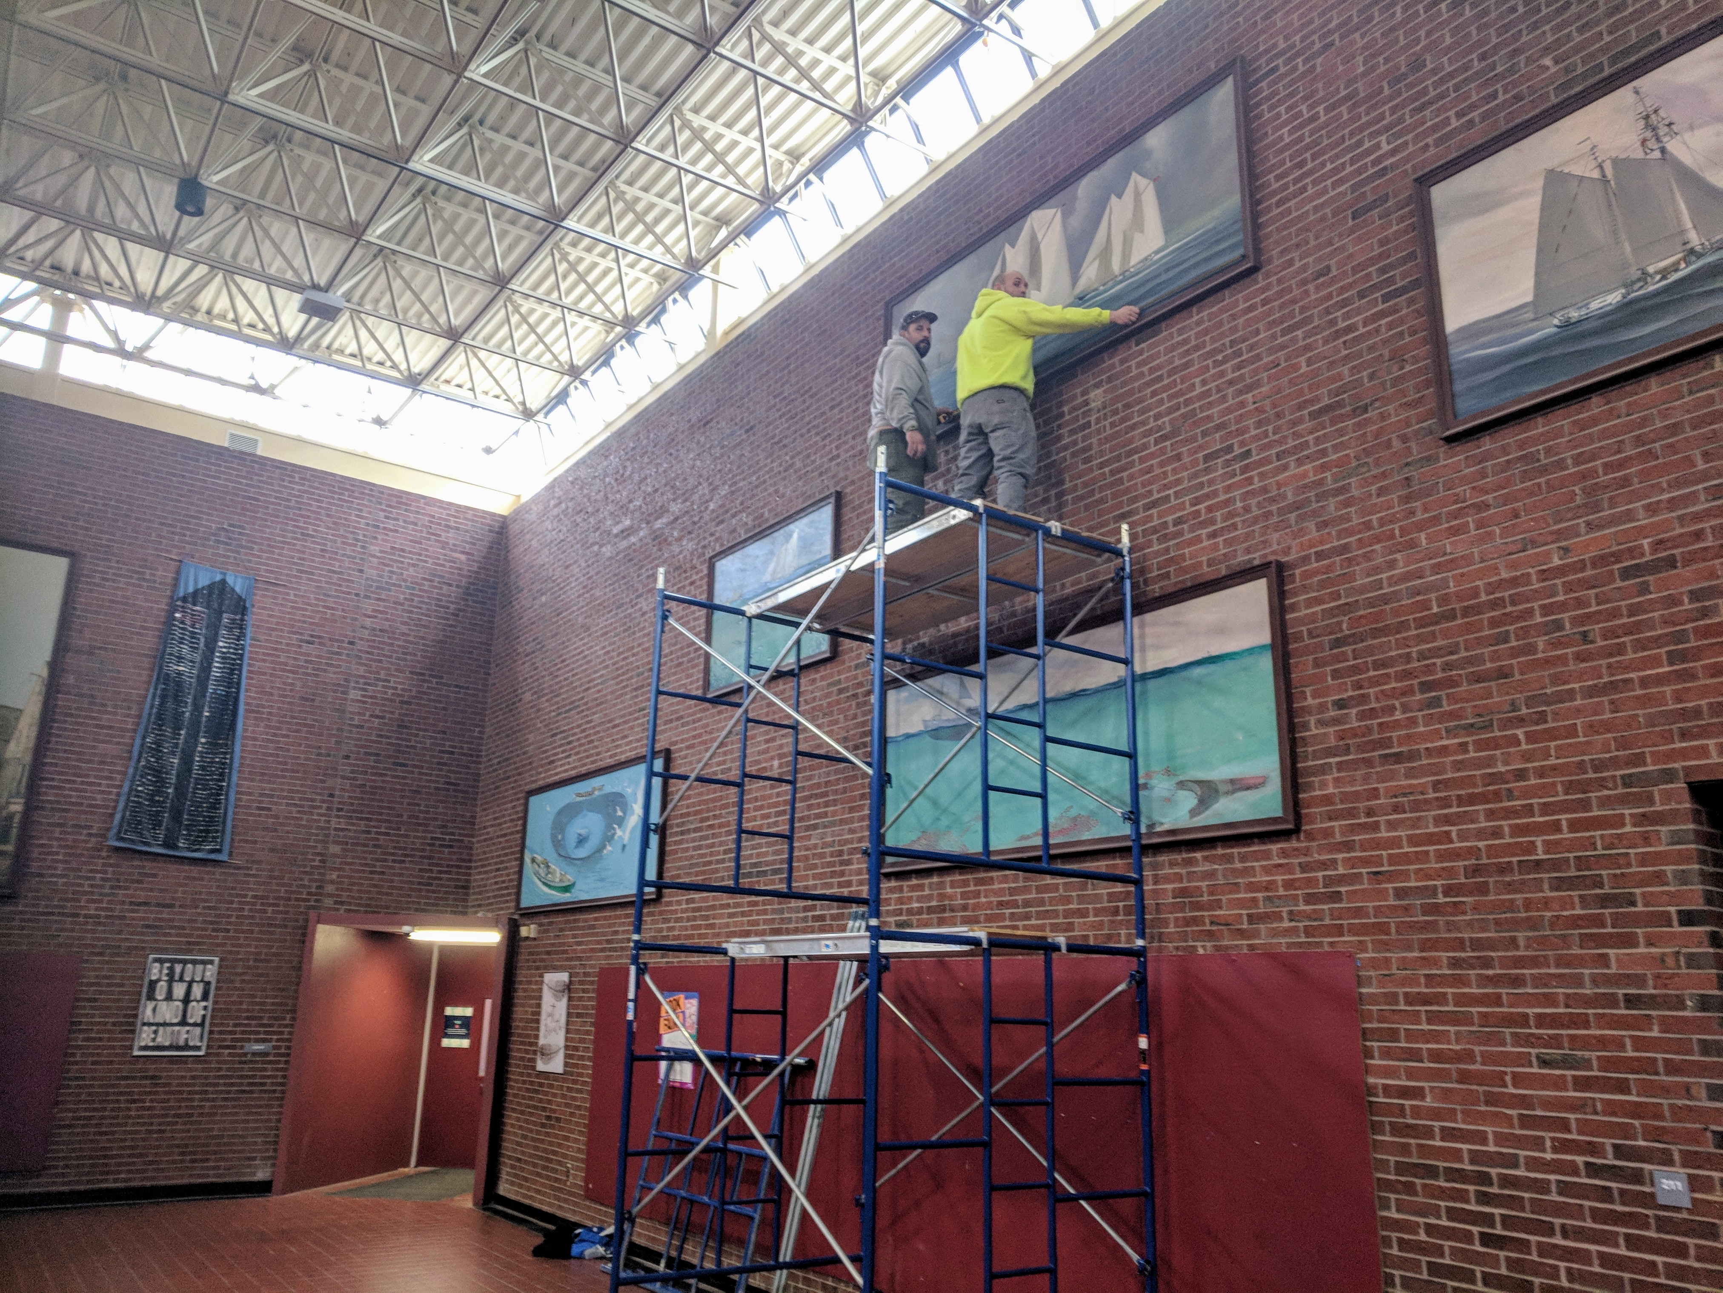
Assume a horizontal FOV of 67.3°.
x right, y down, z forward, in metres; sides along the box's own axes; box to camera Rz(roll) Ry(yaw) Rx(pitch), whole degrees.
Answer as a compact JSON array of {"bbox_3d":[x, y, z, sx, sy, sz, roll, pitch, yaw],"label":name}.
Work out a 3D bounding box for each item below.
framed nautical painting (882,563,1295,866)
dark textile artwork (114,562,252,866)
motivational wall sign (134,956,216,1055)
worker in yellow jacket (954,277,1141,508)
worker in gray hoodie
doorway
[{"bbox_3d":[1.020,0.506,6.864,0.060,1.200,3.030,12,-18,-34],"label":"framed nautical painting"},{"bbox_3d":[-6.568,0.602,12.728,1.060,2.920,0.050,12,-18,-34],"label":"dark textile artwork"},{"bbox_3d":[-6.417,3.372,12.145,0.600,0.900,0.030,12,-18,-34],"label":"motivational wall sign"},{"bbox_3d":[0.863,-1.321,6.752,0.970,1.760,0.580,-9,-18,33],"label":"worker in yellow jacket"},{"bbox_3d":[0.320,-1.168,7.433,0.540,1.770,0.550,7,-16,-20],"label":"worker in gray hoodie"},{"bbox_3d":[-4.499,3.925,12.434,2.100,2.630,0.250,-2,-15,10],"label":"doorway"}]

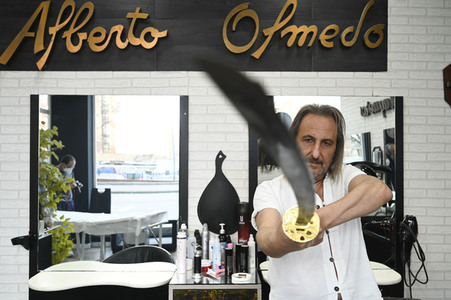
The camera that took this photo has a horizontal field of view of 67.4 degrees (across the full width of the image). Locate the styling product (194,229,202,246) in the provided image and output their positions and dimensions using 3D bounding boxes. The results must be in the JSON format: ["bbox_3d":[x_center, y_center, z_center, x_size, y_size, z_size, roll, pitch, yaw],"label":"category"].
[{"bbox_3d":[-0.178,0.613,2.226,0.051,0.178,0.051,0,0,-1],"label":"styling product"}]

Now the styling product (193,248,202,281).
[{"bbox_3d":[-0.170,0.693,2.082,0.044,0.197,0.044,0,0,-1],"label":"styling product"}]

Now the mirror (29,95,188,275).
[{"bbox_3d":[-0.678,0.198,1.980,0.925,1.040,0.040,0,0,-1],"label":"mirror"}]

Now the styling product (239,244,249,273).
[{"bbox_3d":[0.124,0.705,2.175,0.052,0.171,0.052,0,0,-1],"label":"styling product"}]

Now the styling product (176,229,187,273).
[{"bbox_3d":[-0.279,0.658,2.165,0.058,0.267,0.058,0,0,-1],"label":"styling product"}]

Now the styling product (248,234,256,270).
[{"bbox_3d":[0.178,0.676,2.252,0.046,0.227,0.046,0,0,-1],"label":"styling product"}]

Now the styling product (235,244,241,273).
[{"bbox_3d":[0.078,0.582,1.840,0.041,0.146,0.041,0,0,0],"label":"styling product"}]

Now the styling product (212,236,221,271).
[{"bbox_3d":[-0.046,0.565,1.850,0.043,0.180,0.043,0,0,0],"label":"styling product"}]

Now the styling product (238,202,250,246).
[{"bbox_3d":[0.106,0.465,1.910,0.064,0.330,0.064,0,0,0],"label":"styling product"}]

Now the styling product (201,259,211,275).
[{"bbox_3d":[-0.102,0.626,1.835,0.056,0.057,0.056,0,0,0],"label":"styling product"}]

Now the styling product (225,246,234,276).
[{"bbox_3d":[0.022,0.582,1.785,0.041,0.146,0.041,0,0,0],"label":"styling product"}]

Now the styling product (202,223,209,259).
[{"bbox_3d":[-0.130,0.632,2.251,0.044,0.281,0.044,0,0,-1],"label":"styling product"}]

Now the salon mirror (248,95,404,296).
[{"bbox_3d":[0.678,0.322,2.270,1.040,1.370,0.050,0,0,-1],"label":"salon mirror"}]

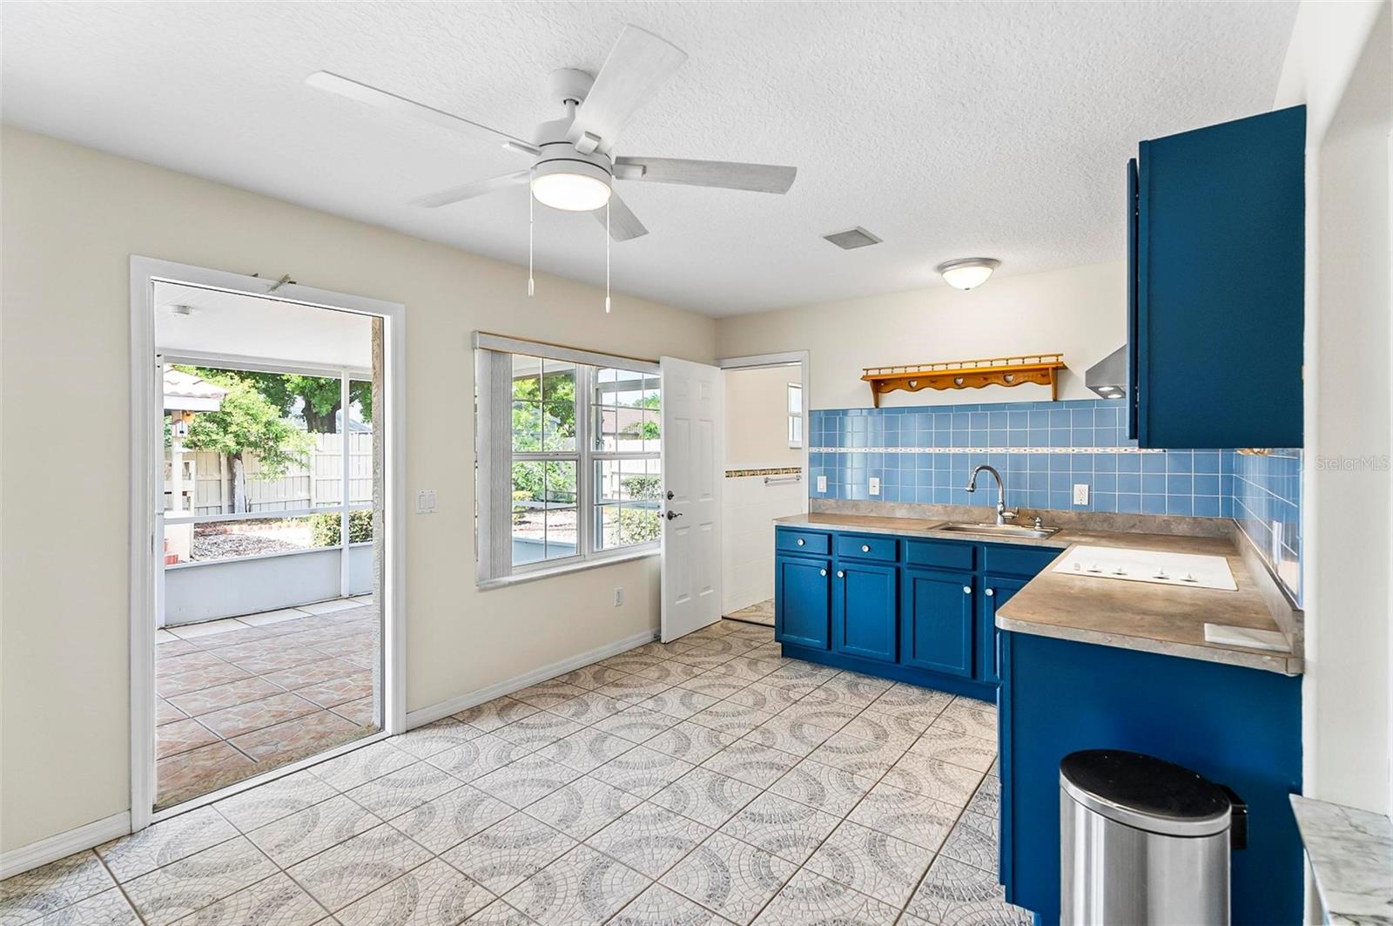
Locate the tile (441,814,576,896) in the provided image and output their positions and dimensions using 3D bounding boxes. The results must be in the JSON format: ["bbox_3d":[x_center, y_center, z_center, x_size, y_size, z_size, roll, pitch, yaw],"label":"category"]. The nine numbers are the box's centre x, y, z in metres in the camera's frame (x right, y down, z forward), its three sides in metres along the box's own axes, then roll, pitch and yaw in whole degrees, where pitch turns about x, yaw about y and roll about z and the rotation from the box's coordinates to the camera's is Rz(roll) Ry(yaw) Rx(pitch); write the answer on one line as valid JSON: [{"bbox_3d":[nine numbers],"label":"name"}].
[{"bbox_3d":[-0.637,1.332,2.121,0.333,0.010,0.333,1,1,37],"label":"tile"}]

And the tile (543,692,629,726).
[{"bbox_3d":[-0.594,1.323,3.340,0.333,0.010,0.333,0,0,37],"label":"tile"}]

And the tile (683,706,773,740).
[{"bbox_3d":[0.164,1.323,3.159,0.333,0.010,0.333,0,0,37],"label":"tile"}]

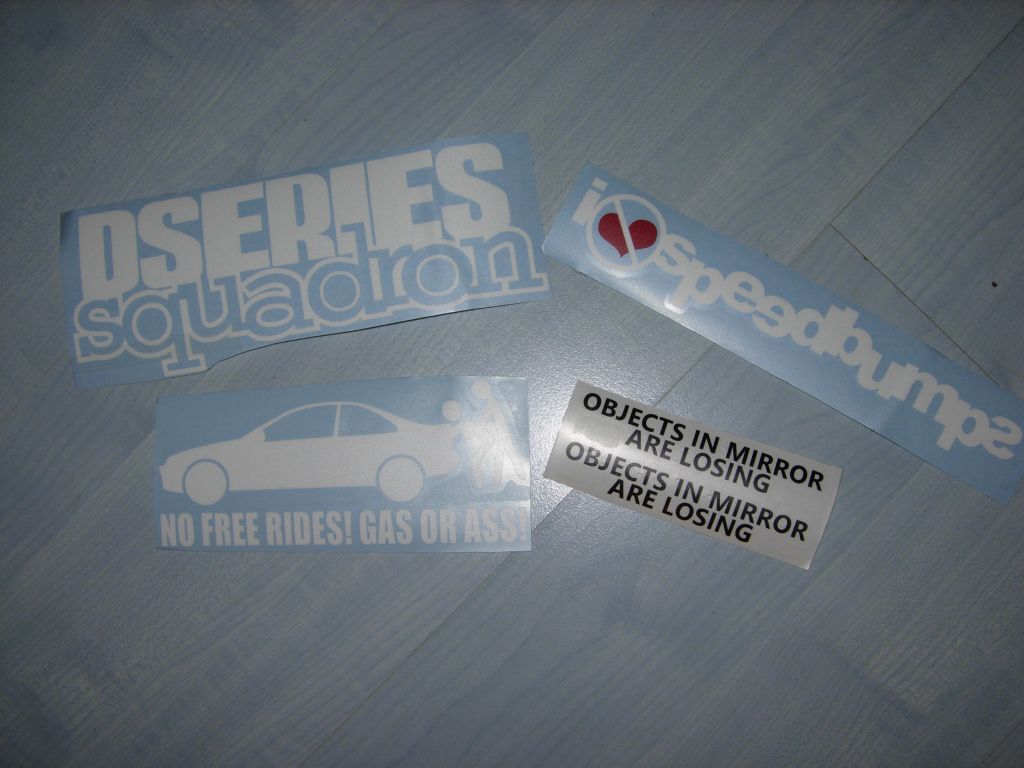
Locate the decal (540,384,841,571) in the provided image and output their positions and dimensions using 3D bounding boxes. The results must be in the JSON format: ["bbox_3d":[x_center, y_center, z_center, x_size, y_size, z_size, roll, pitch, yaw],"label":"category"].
[{"bbox_3d":[0.071,0.035,0.419,0.110,0.002,0.041,19,87,5],"label":"decal"}]

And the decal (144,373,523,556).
[{"bbox_3d":[-0.069,0.034,0.428,0.152,0.002,0.069,-2,86,4],"label":"decal"}]

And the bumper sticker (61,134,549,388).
[{"bbox_3d":[-0.086,-0.052,0.436,0.202,0.002,0.074,-10,85,3],"label":"bumper sticker"}]

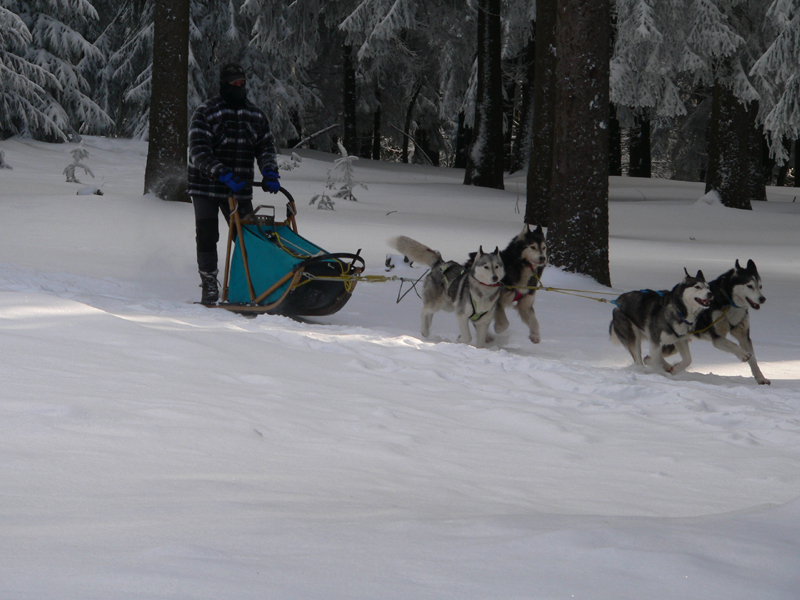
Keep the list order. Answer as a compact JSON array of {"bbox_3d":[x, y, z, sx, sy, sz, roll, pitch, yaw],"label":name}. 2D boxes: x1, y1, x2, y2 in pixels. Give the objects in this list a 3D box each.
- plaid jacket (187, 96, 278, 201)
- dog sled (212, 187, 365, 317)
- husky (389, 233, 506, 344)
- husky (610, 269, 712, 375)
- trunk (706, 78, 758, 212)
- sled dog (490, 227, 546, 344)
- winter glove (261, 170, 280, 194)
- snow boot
[{"bbox_3d":[-1.260,-1.139,29.550,0.640,0.760,0.420,-1,4,-17],"label":"plaid jacket"},{"bbox_3d":[-0.892,-0.382,29.100,0.550,0.920,1.650,2,4,-29],"label":"dog sled"},{"bbox_3d":[0.314,-0.057,26.500,0.290,0.690,1.080,-2,4,-32],"label":"husky"},{"bbox_3d":[1.644,0.135,24.700,0.260,0.630,0.820,-3,4,-37],"label":"husky"},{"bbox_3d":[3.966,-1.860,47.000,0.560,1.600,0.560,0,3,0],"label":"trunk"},{"bbox_3d":[0.695,-0.105,26.650,0.280,0.760,0.880,-2,4,-28],"label":"sled dog"},{"bbox_3d":[-0.972,-0.882,29.500,0.130,0.170,0.150,-1,4,-20],"label":"winter glove"},{"bbox_3d":[-1.440,-0.095,29.700,0.130,0.250,0.300,-1,4,-18],"label":"snow boot"}]

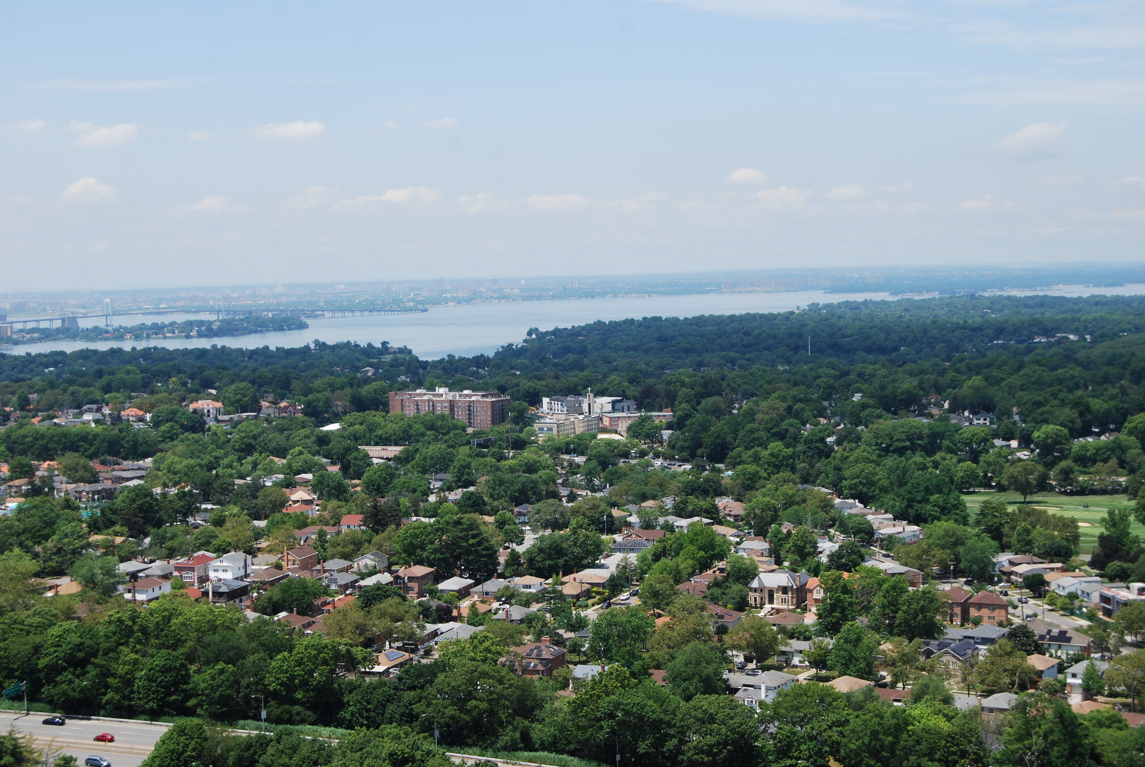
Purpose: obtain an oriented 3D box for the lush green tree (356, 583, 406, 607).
[{"bbox_3d":[-56.790,63.030,566.560,14.300,9.800,14.300,-2,4,-6],"label":"lush green tree"}]

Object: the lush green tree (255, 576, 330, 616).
[{"bbox_3d":[-82.260,62.630,558.700,21.200,13.200,17.500,-2,3,-9],"label":"lush green tree"}]

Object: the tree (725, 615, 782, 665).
[{"bbox_3d":[49.240,70.070,521.040,15.140,14.170,14.380,-1,3,5],"label":"tree"}]

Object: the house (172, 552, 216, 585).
[{"bbox_3d":[-124.980,61.380,631.640,8.500,8.600,14.000,0,4,15],"label":"house"}]

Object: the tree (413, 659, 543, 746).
[{"bbox_3d":[-19.720,65.740,391.910,26.640,18.480,22.640,-2,3,-3],"label":"tree"}]

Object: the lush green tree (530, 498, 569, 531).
[{"bbox_3d":[-8.960,50.880,736.690,15.000,12.800,15.000,-2,4,-1],"label":"lush green tree"}]

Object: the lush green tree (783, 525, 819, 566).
[{"bbox_3d":[81.340,57.330,678.610,11.670,13.750,11.670,-1,3,7],"label":"lush green tree"}]

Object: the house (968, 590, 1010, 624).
[{"bbox_3d":[115.670,61.650,528.800,10.800,8.400,10.000,0,4,20],"label":"house"}]

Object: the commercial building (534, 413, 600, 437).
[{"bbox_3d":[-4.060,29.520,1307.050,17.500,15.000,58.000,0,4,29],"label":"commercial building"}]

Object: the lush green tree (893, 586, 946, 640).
[{"bbox_3d":[95.700,64.300,528.340,13.870,16.470,13.870,-1,3,10],"label":"lush green tree"}]

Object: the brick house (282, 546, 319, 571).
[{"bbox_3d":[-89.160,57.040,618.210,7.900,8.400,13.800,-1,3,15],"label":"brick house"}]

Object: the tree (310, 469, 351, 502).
[{"bbox_3d":[-108.370,45.990,853.710,18.390,15.220,16.920,-2,3,-7],"label":"tree"}]

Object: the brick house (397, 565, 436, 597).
[{"bbox_3d":[-49.530,61.640,595.960,8.800,8.600,13.900,0,4,16],"label":"brick house"}]

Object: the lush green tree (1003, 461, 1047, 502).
[{"bbox_3d":[190.860,41.380,805.190,18.200,17.200,18.200,-1,4,13],"label":"lush green tree"}]

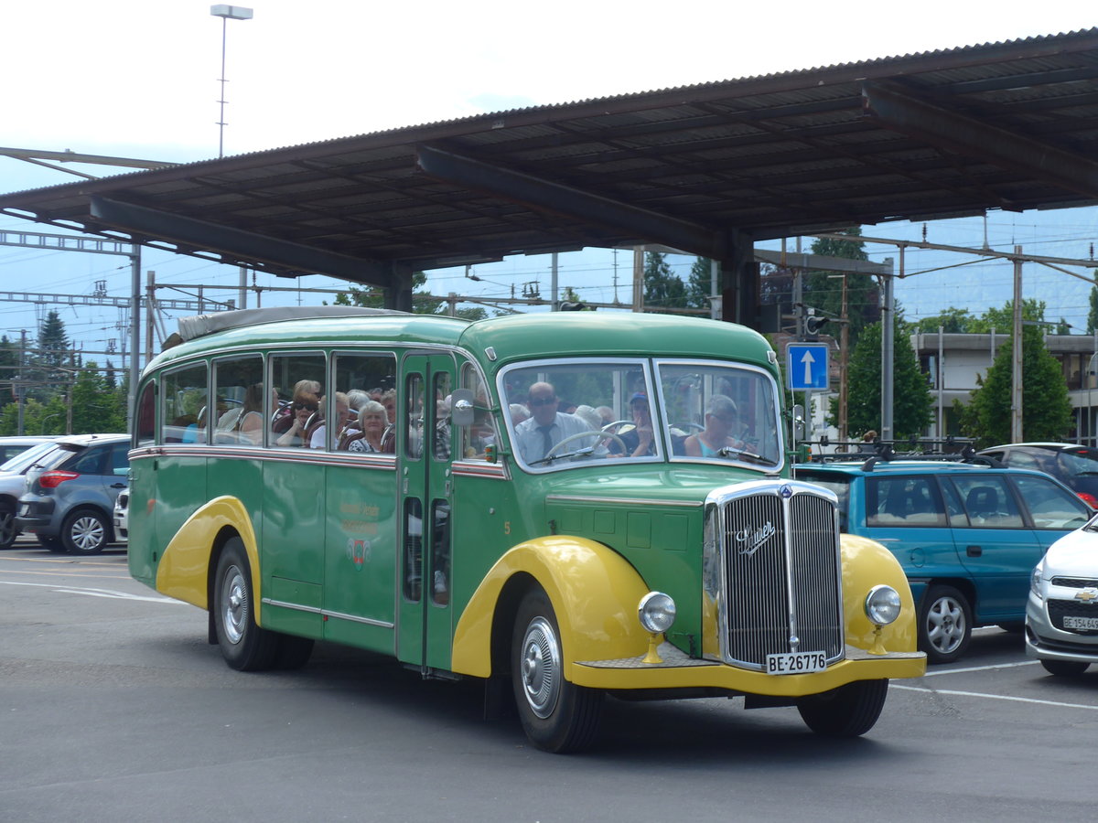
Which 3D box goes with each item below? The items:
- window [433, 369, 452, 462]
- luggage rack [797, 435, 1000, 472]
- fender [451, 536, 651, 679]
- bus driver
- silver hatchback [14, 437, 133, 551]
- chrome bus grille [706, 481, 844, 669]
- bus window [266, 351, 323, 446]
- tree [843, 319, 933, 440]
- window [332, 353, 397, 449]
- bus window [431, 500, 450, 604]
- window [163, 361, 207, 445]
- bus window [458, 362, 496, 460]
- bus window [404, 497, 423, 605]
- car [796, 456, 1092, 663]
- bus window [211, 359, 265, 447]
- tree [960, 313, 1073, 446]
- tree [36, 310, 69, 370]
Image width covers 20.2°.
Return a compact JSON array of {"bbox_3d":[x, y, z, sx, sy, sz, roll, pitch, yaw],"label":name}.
[{"bbox_3d":[-0.641,0.029,18.801,0.050,0.560,0.340,0,0,-24],"label":"window"},{"bbox_3d":[2.667,0.318,23.716,1.550,0.250,1.080,0,1,-41],"label":"luggage rack"},{"bbox_3d":[0.021,1.131,17.843,0.600,0.870,1.800,0,0,-24],"label":"fender"},{"bbox_3d":[0.078,0.463,18.747,0.560,1.300,0.850,0,0,-24],"label":"bus driver"},{"bbox_3d":[-5.470,1.163,43.998,4.450,1.650,1.820,0,0,-25],"label":"silver hatchback"},{"bbox_3d":[1.285,0.907,17.084,0.770,1.040,0.310,0,0,-24],"label":"chrome bus grille"},{"bbox_3d":[-1.702,-0.078,20.871,0.050,0.643,1.176,0,0,-24],"label":"bus window"},{"bbox_3d":[15.301,-1.312,140.000,4.900,6.200,4.900,0,0,0],"label":"tree"},{"bbox_3d":[-1.201,-0.060,20.084,0.060,0.660,1.210,0,0,-24],"label":"window"},{"bbox_3d":[-0.631,0.841,18.432,0.050,0.624,0.326,0,0,-24],"label":"bus window"},{"bbox_3d":[-2.737,-0.056,23.226,0.050,0.615,1.175,0,0,-24],"label":"window"},{"bbox_3d":[-0.405,-0.002,18.336,0.070,0.600,0.420,0,1,-39],"label":"bus window"},{"bbox_3d":[-0.814,0.843,18.848,0.050,0.650,0.340,0,0,-24],"label":"bus window"},{"bbox_3d":[3.370,1.155,24.654,4.280,1.530,1.700,0,0,-41],"label":"car"},{"bbox_3d":[-2.209,-0.076,22.024,0.050,0.616,1.183,0,0,-24],"label":"bus window"},{"bbox_3d":[21.296,-1.075,140.000,5.079,6.635,5.079,0,0,0],"label":"tree"},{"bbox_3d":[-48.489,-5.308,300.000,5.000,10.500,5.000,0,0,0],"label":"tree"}]

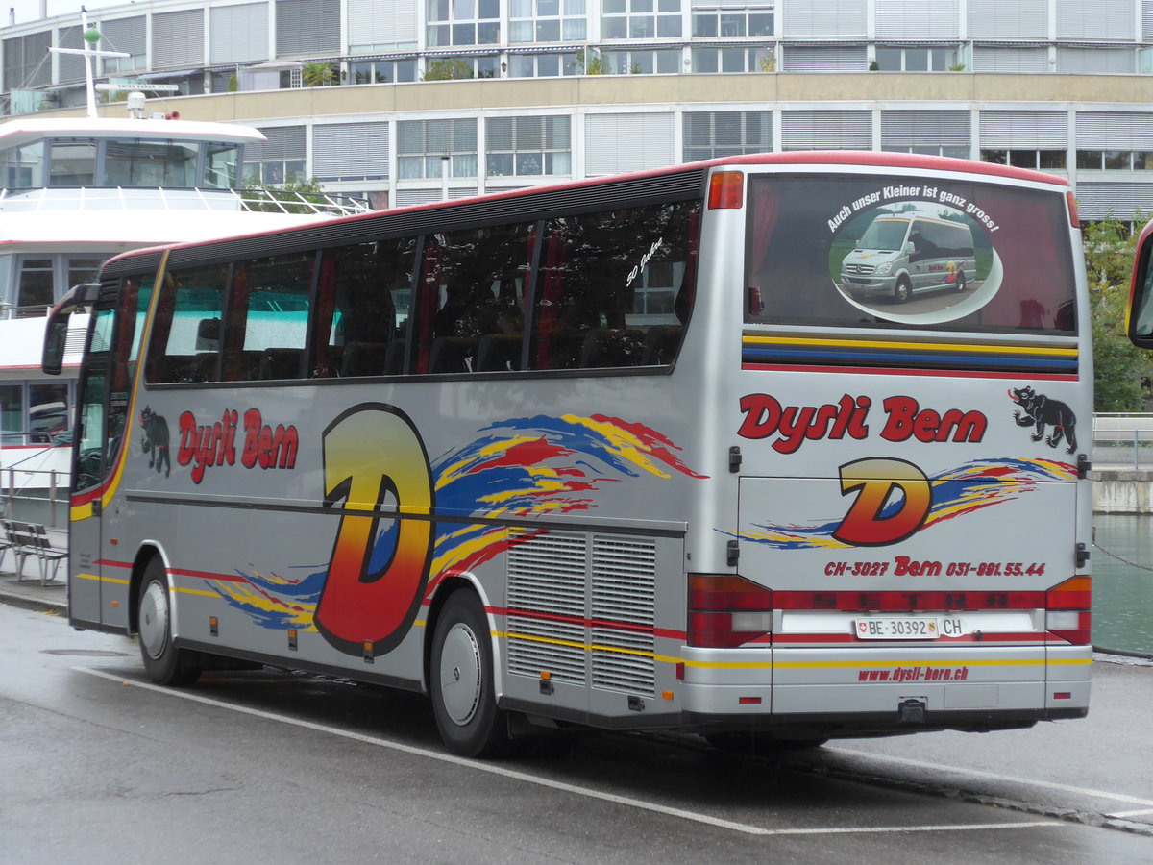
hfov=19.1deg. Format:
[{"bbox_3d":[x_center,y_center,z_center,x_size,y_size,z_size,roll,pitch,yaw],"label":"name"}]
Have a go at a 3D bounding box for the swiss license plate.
[{"bbox_3d":[1.693,1.028,18.001,0.500,0.110,0.015,1,0,-24],"label":"swiss license plate"}]

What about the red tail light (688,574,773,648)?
[{"bbox_3d":[0.790,0.915,17.684,0.425,0.375,0.150,1,0,-24],"label":"red tail light"}]

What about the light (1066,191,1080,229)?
[{"bbox_3d":[2.718,-1.205,18.632,0.160,0.195,0.110,1,0,-24],"label":"light"}]

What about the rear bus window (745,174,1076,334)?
[{"bbox_3d":[1.776,-0.941,18.117,2.020,0.800,0.090,1,0,-24],"label":"rear bus window"}]

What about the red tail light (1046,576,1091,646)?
[{"bbox_3d":[2.680,0.959,18.542,0.425,0.375,0.150,1,0,-24],"label":"red tail light"}]

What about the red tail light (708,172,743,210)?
[{"bbox_3d":[0.780,-1.250,17.753,0.160,0.195,0.110,1,0,-24],"label":"red tail light"}]

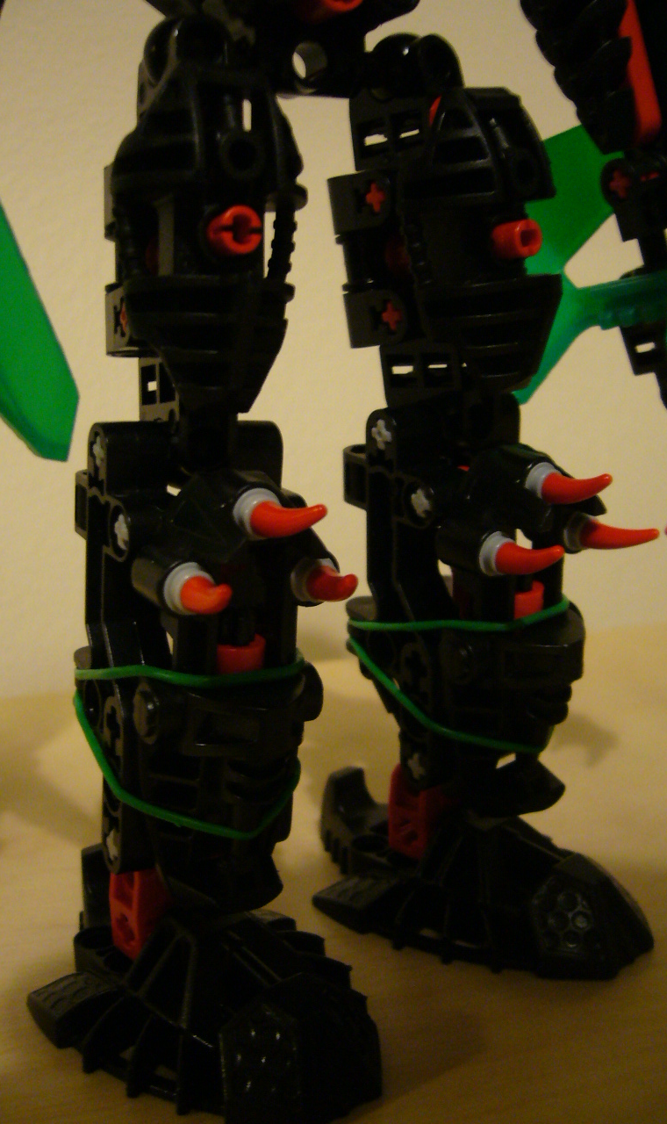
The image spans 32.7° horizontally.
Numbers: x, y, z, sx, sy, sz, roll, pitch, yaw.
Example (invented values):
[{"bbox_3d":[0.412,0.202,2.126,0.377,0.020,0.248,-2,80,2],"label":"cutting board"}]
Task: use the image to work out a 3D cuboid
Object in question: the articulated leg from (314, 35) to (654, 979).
[{"bbox_3d":[0.021,-0.004,0.178,0.057,0.139,0.044,8,21,35],"label":"articulated leg"}]

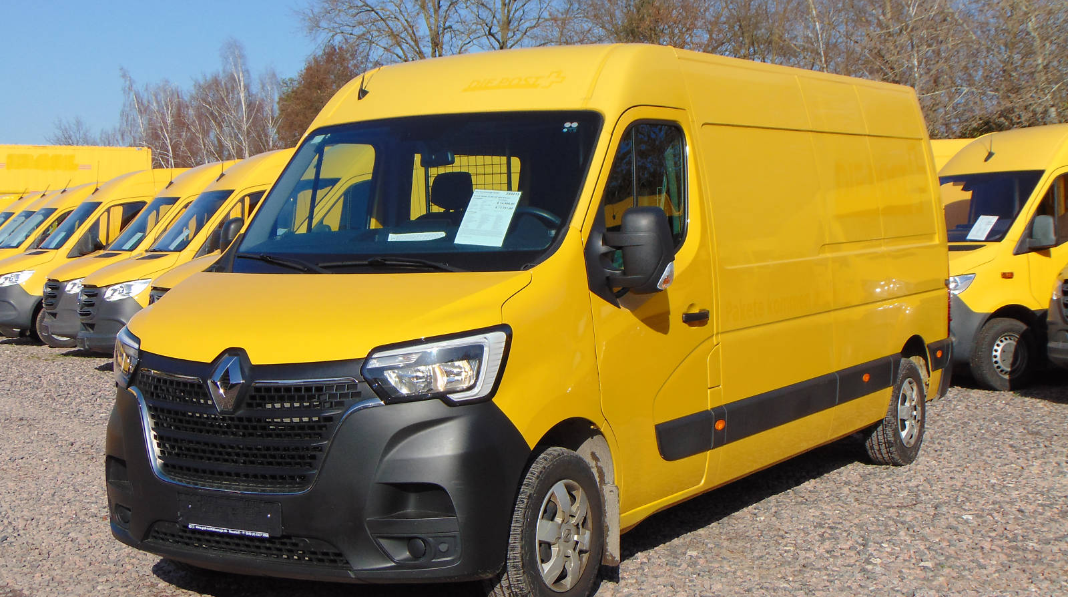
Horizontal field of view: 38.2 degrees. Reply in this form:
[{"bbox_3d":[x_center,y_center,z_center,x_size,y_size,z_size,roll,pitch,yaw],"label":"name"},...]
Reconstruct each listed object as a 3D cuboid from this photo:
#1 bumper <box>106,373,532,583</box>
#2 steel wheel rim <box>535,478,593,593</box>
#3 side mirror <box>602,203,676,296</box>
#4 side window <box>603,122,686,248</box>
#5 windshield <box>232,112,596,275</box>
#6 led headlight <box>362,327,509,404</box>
[{"bbox_3d":[-1.014,0.683,6.091,2.000,0.740,0.620,1,3,32],"label":"bumper"},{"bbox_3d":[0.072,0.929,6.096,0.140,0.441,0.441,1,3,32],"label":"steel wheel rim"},{"bbox_3d":[0.451,-0.197,6.335,0.255,0.365,0.210,1,3,32],"label":"side mirror"},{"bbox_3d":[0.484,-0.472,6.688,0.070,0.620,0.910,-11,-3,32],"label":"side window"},{"bbox_3d":[-0.575,-0.427,6.791,1.780,1.050,0.151,1,-42,32],"label":"windshield"},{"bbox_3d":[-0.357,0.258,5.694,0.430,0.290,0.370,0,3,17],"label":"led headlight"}]

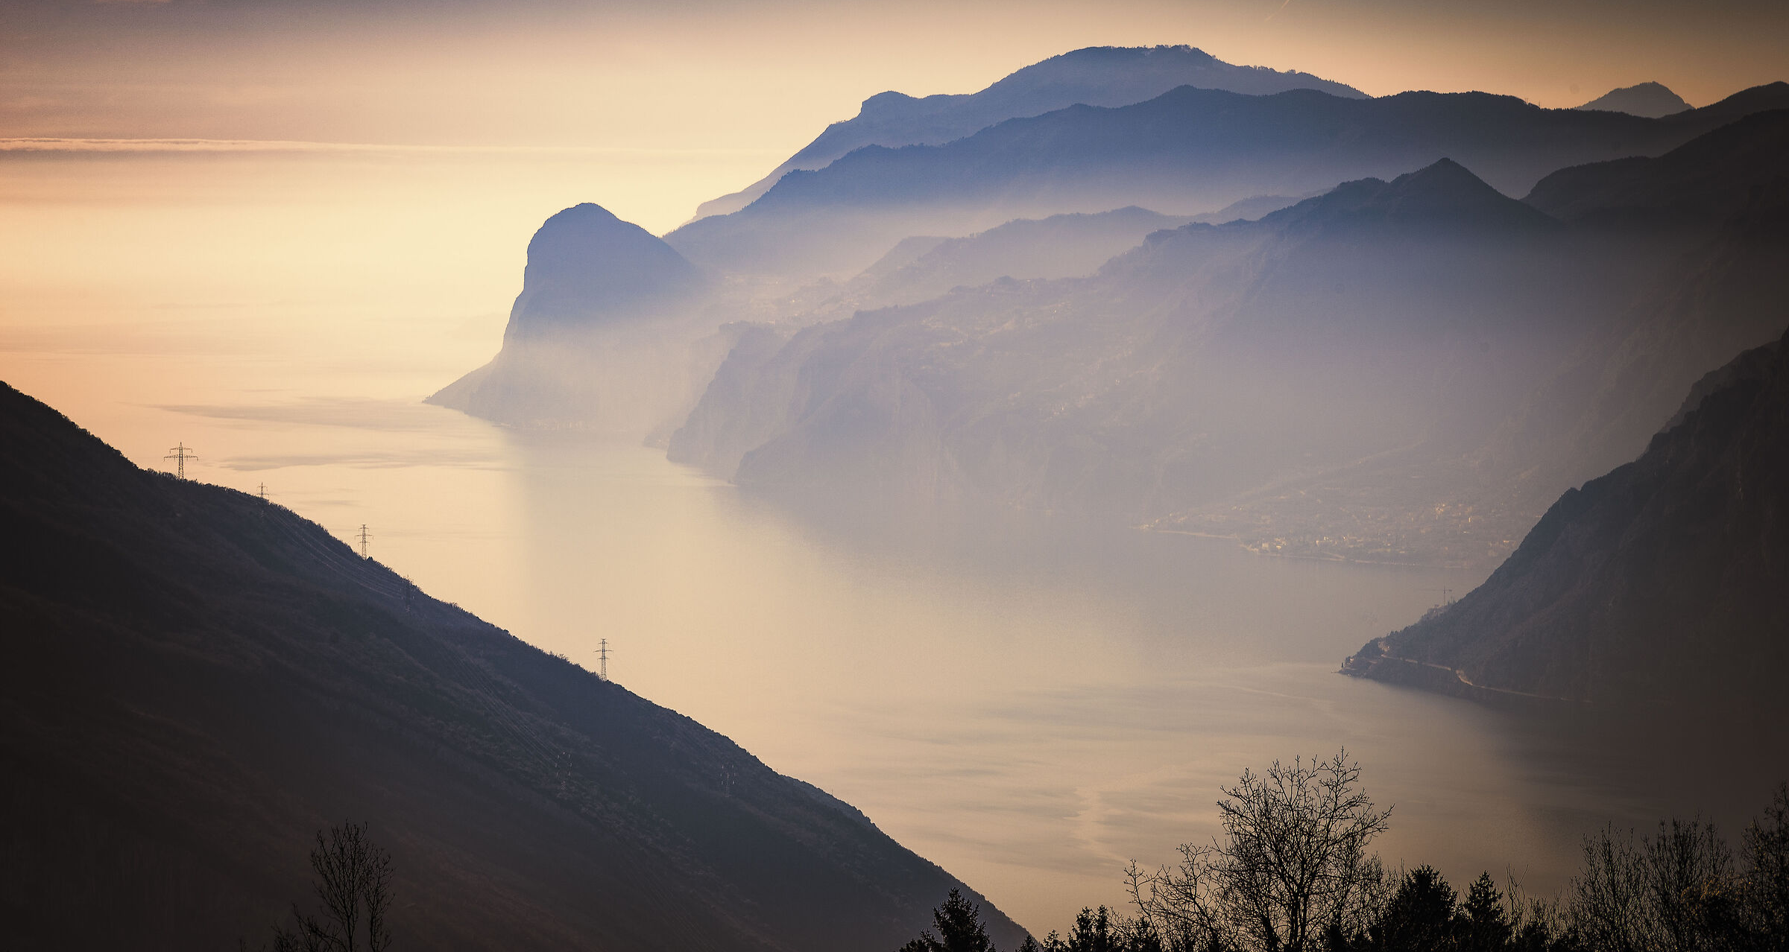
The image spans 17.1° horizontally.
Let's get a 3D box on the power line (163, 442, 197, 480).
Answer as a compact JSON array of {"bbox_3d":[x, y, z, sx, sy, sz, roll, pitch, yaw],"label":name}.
[{"bbox_3d":[-526.338,-10.828,4400.000,25.500,28.500,4.800,0,3,-7],"label":"power line"}]

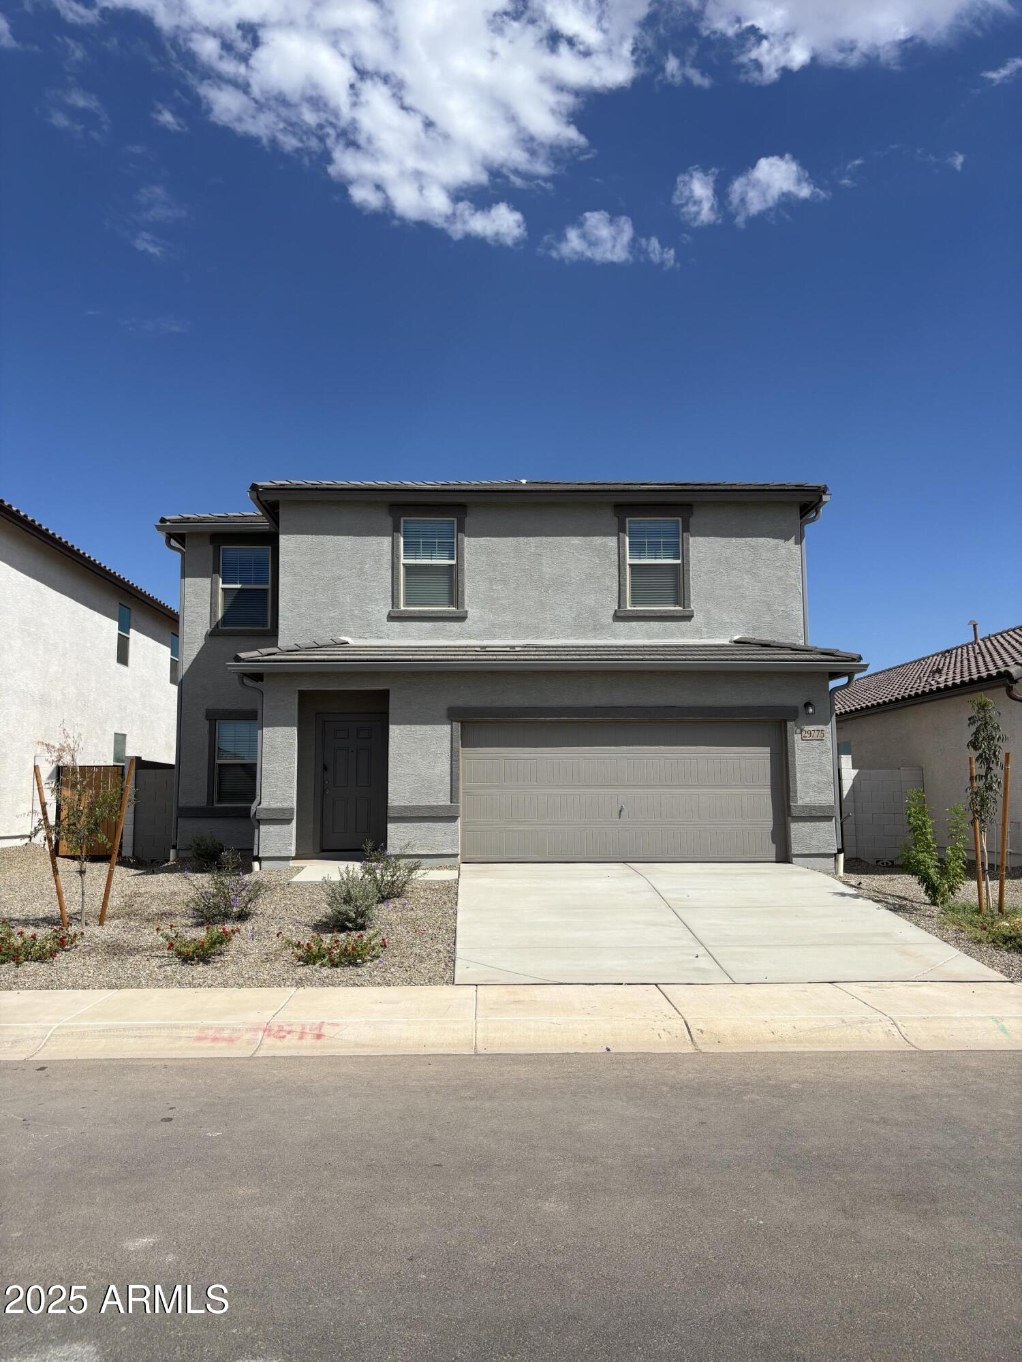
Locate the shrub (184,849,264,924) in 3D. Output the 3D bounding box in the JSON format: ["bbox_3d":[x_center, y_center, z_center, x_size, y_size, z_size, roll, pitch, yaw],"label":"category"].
[{"bbox_3d":[-3.267,2.343,11.650,0.877,0.837,0.850,0,-5,-1],"label":"shrub"}]

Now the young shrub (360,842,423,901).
[{"bbox_3d":[-1.508,2.387,12.900,0.774,0.755,0.750,0,-5,-1],"label":"young shrub"}]

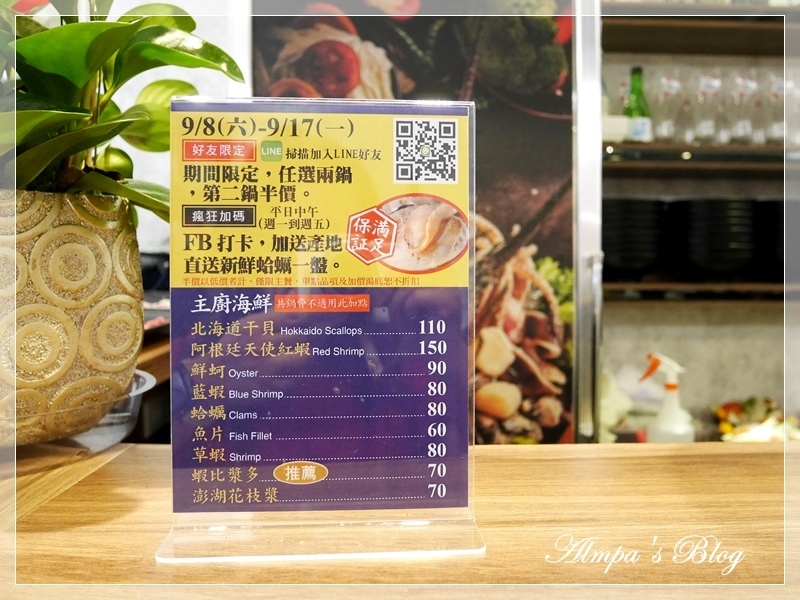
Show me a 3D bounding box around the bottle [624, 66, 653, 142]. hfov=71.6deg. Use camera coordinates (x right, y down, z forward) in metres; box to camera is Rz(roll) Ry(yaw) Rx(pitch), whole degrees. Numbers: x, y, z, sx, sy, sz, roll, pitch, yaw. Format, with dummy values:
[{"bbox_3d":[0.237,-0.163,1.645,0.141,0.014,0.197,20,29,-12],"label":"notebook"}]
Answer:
[{"bbox_3d":[0.651,-0.530,1.515,0.071,0.219,0.071,0,1,17],"label":"bottle"}]

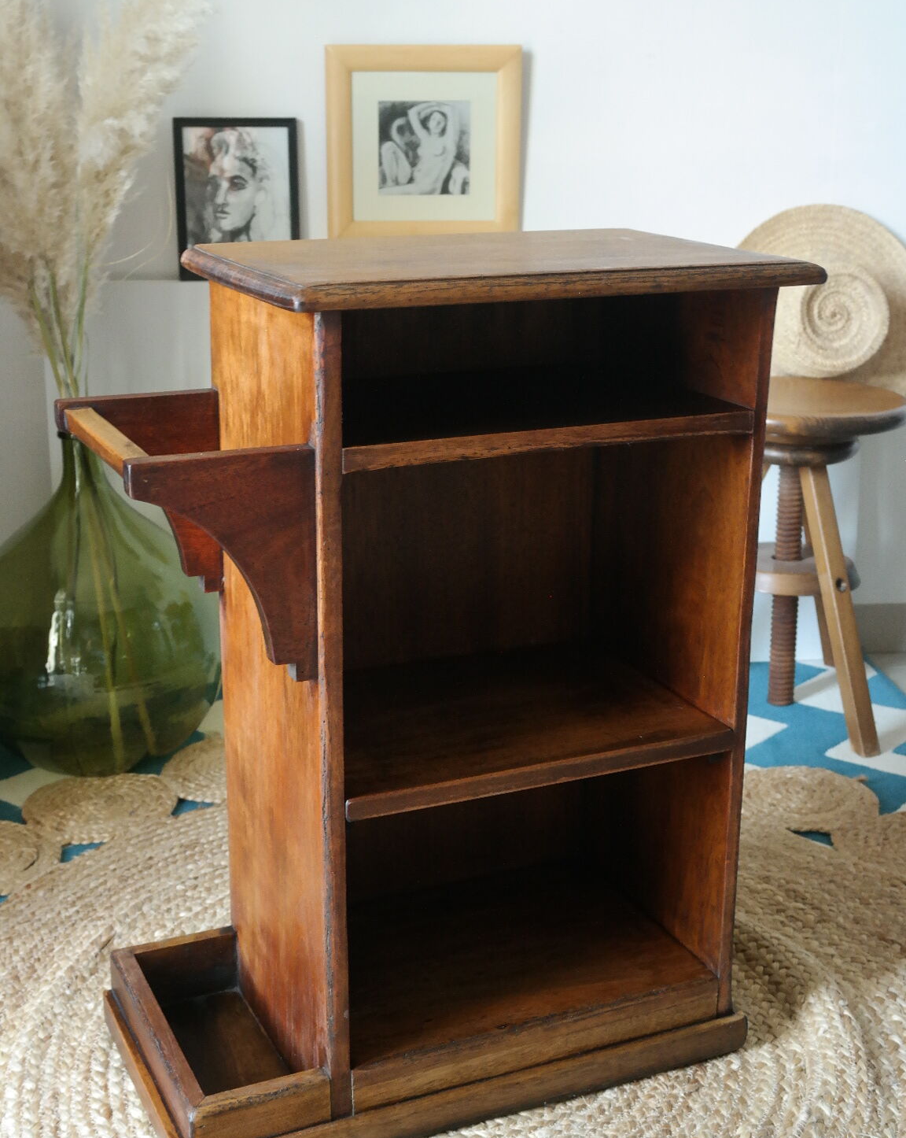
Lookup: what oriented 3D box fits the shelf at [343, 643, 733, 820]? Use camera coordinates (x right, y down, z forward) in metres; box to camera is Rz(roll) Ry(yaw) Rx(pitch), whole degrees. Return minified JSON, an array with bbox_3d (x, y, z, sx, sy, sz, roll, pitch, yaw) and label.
[{"bbox_3d":[0.027,0.136,1.493,0.368,0.021,0.272,-7,18,-23],"label":"shelf"}]

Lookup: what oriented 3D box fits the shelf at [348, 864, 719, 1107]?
[{"bbox_3d":[0.025,0.386,1.569,0.368,0.040,0.272,-7,18,-23],"label":"shelf"}]

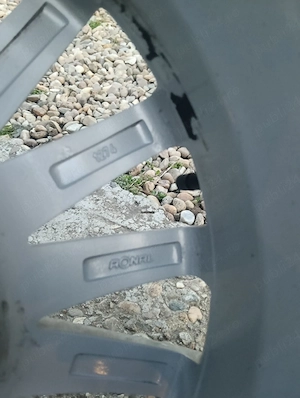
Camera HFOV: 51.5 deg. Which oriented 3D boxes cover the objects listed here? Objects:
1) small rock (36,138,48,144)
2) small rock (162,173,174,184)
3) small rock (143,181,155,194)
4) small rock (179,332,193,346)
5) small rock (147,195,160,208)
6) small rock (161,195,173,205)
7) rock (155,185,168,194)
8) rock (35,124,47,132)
[{"bbox_3d":[-0.265,-0.142,0.767,0.030,0.013,0.017,0,45,0],"label":"small rock"},{"bbox_3d":[0.036,-0.039,0.600,0.023,0.014,0.023,0,53,0],"label":"small rock"},{"bbox_3d":[-0.001,-0.021,0.586,0.021,0.013,0.025,0,53,0],"label":"small rock"},{"bbox_3d":[0.049,0.195,0.431,0.019,0.013,0.019,0,45,0],"label":"small rock"},{"bbox_3d":[0.007,0.005,0.620,0.036,0.019,0.024,31,53,27],"label":"small rock"},{"bbox_3d":[0.030,0.003,0.526,0.022,0.013,0.016,-24,56,-18],"label":"small rock"},{"bbox_3d":[0.022,-0.017,0.583,0.024,0.013,0.020,0,53,0],"label":"rock"},{"bbox_3d":[-0.285,-0.183,0.808,0.030,0.018,0.025,0,45,0],"label":"rock"}]

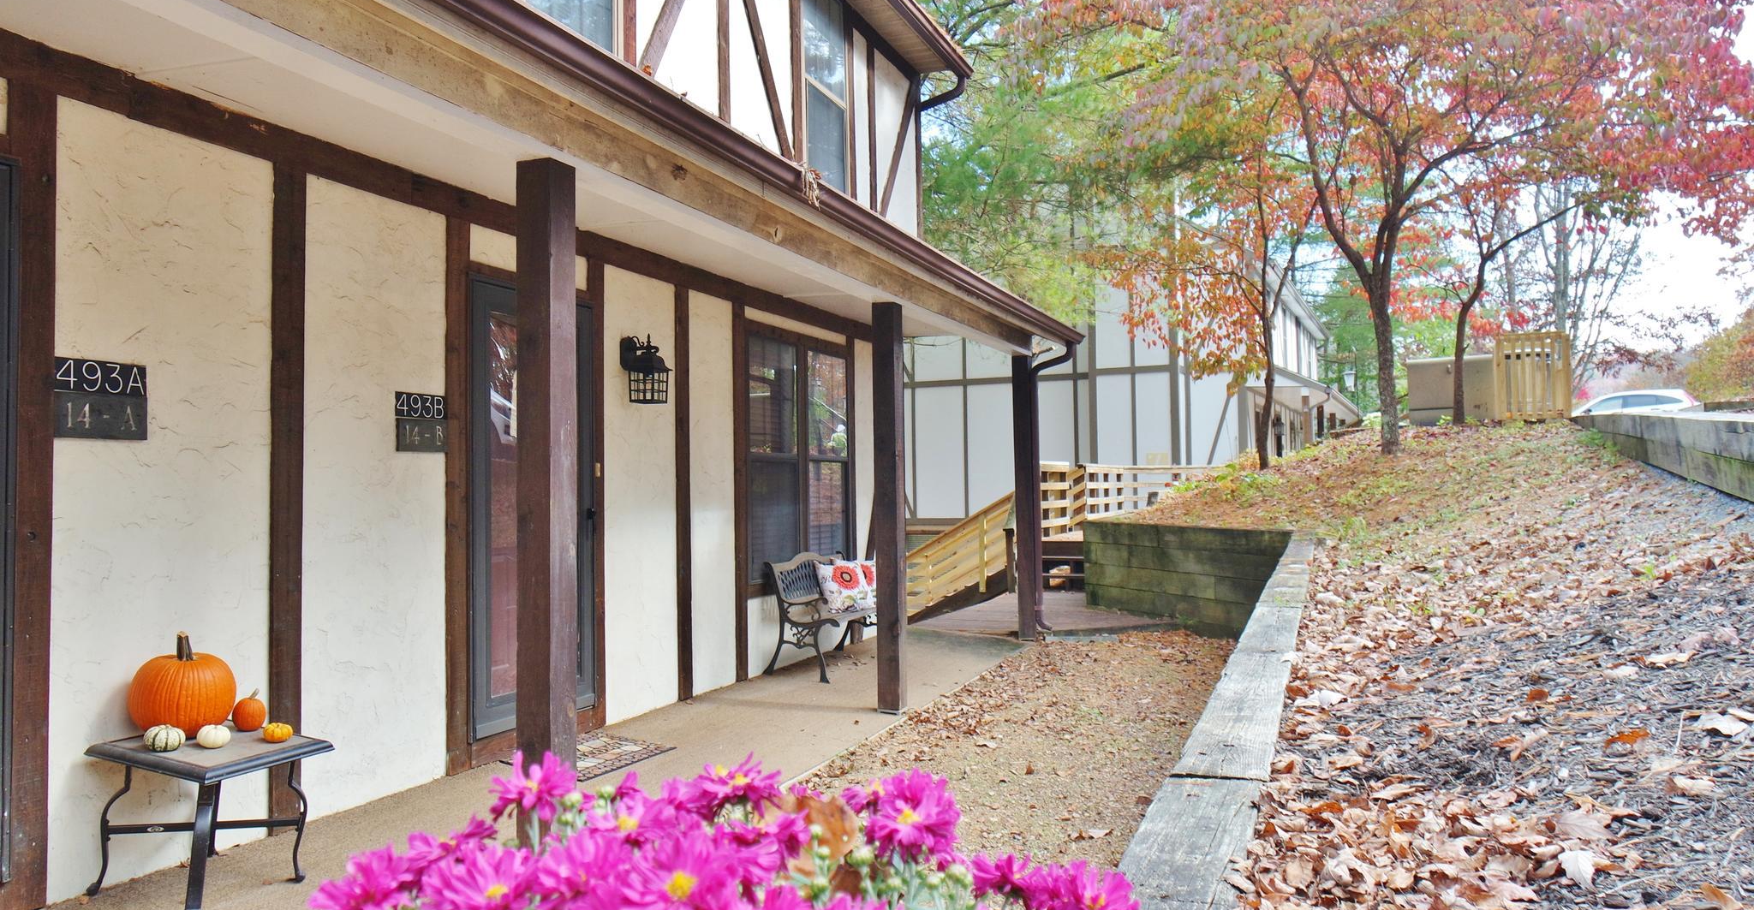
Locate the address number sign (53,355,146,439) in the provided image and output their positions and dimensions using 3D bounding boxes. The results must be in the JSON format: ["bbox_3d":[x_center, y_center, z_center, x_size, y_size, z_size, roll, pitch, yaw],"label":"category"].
[{"bbox_3d":[-2.390,-0.168,3.615,0.016,0.239,0.297,-1,-2,21],"label":"address number sign"}]

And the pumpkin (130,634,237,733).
[{"bbox_3d":[-2.175,0.718,3.679,0.294,0.310,0.294,-1,-2,21],"label":"pumpkin"}]

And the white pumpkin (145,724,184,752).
[{"bbox_3d":[-2.113,0.841,3.464,0.106,0.070,0.106,-1,-2,22],"label":"white pumpkin"}]

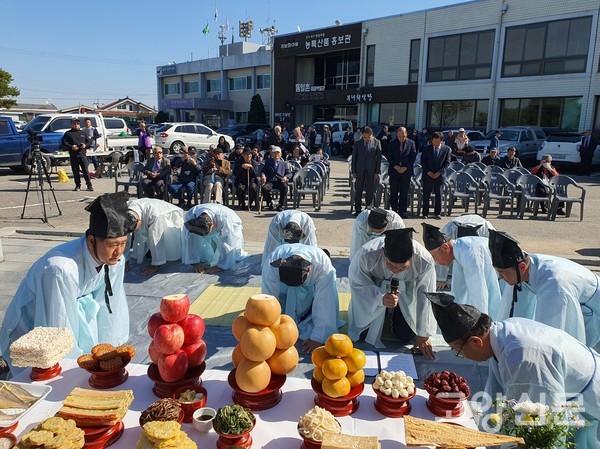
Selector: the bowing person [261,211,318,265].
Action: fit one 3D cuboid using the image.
[{"bbox_3d":[-0.122,0.112,5.240,0.600,0.640,1.000,1,12,0],"label":"bowing person"}]

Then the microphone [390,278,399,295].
[{"bbox_3d":[0.635,0.481,2.995,0.052,0.230,0.052,5,6,-1],"label":"microphone"}]

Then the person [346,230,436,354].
[{"bbox_3d":[0.682,0.448,3.447,0.630,0.870,0.830,2,12,3],"label":"person"}]

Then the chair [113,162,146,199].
[{"bbox_3d":[-3.766,-1.043,10.257,0.560,0.790,0.560,3,12,11],"label":"chair"}]

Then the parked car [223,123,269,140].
[{"bbox_3d":[-4.441,-6.801,34.958,1.850,1.680,4.650,13,17,43],"label":"parked car"}]

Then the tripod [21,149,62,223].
[{"bbox_3d":[-4.286,-0.668,7.519,0.620,1.180,0.620,-11,17,-44],"label":"tripod"}]

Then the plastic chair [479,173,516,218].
[{"bbox_3d":[3.774,-0.557,8.613,0.560,0.790,0.560,3,12,8],"label":"plastic chair"}]

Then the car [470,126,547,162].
[{"bbox_3d":[9.972,-3.491,20.745,5.300,1.760,1.840,-10,17,-43],"label":"car"}]

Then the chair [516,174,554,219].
[{"bbox_3d":[4.398,-0.531,8.544,0.560,0.790,0.560,3,12,8],"label":"chair"}]

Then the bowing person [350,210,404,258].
[{"bbox_3d":[0.847,0.142,5.191,0.620,0.650,0.850,2,12,3],"label":"bowing person"}]

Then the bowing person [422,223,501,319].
[{"bbox_3d":[1.553,0.404,4.017,0.880,0.750,0.580,-8,15,-37],"label":"bowing person"}]

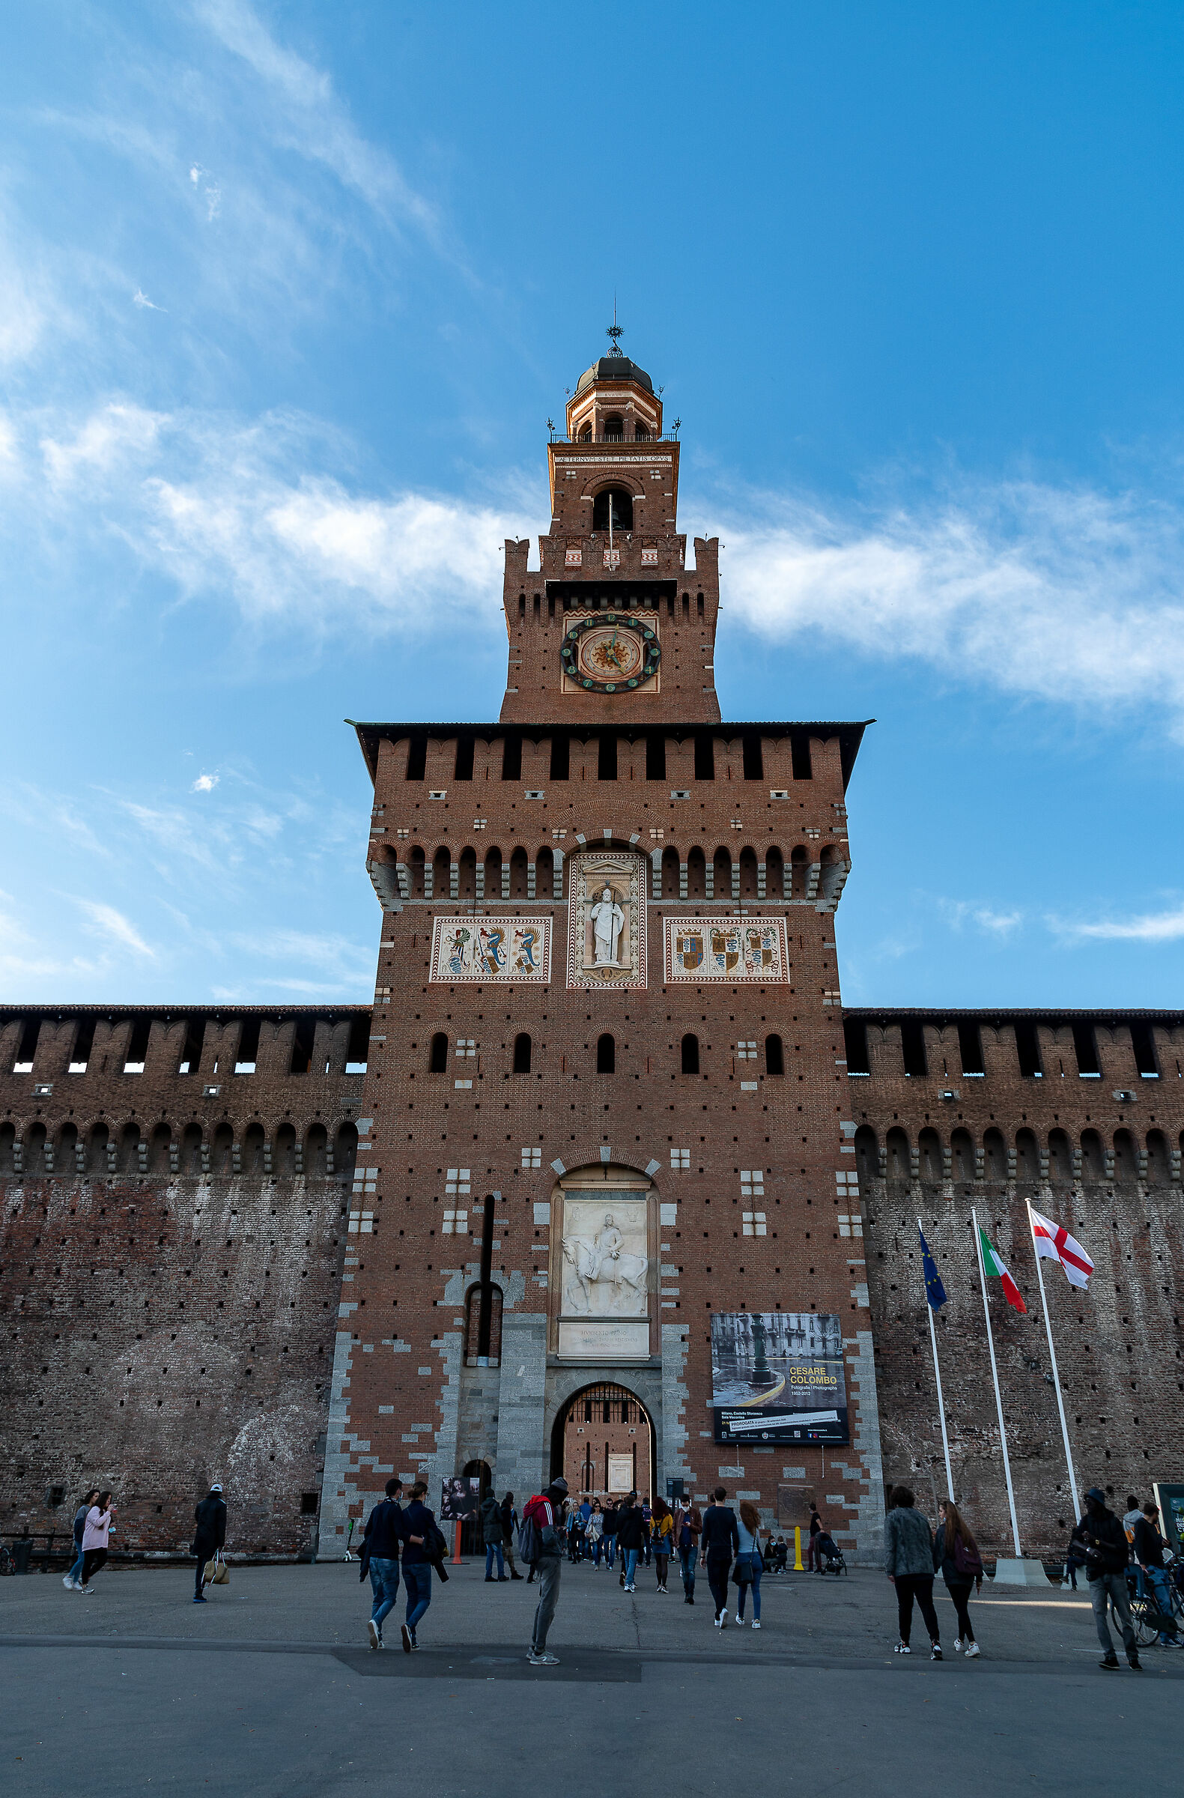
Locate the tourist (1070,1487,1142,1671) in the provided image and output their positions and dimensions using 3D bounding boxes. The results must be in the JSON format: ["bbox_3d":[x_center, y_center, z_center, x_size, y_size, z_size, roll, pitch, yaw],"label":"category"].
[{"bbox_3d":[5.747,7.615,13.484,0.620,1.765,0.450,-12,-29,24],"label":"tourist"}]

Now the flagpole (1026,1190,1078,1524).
[{"bbox_3d":[11.115,11.280,28.745,0.130,8.080,0.130,1,-26,0],"label":"flagpole"}]

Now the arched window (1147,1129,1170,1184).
[{"bbox_3d":[23.225,10.526,49.109,0.875,2.187,0.600,0,-27,2],"label":"arched window"}]

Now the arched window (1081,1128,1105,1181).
[{"bbox_3d":[19.833,10.115,47.395,0.980,2.078,0.500,0,-26,1],"label":"arched window"}]

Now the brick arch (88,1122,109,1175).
[{"bbox_3d":[-19.046,9.749,46.482,0.880,2.090,0.600,0,-27,2],"label":"brick arch"}]

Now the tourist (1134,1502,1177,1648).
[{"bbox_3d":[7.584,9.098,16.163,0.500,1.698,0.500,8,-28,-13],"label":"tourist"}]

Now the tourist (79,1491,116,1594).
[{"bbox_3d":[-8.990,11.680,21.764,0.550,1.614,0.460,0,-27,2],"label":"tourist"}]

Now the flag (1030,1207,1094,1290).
[{"bbox_3d":[11.761,8.693,29.772,1.520,1.980,0.420,1,-26,0],"label":"flag"}]

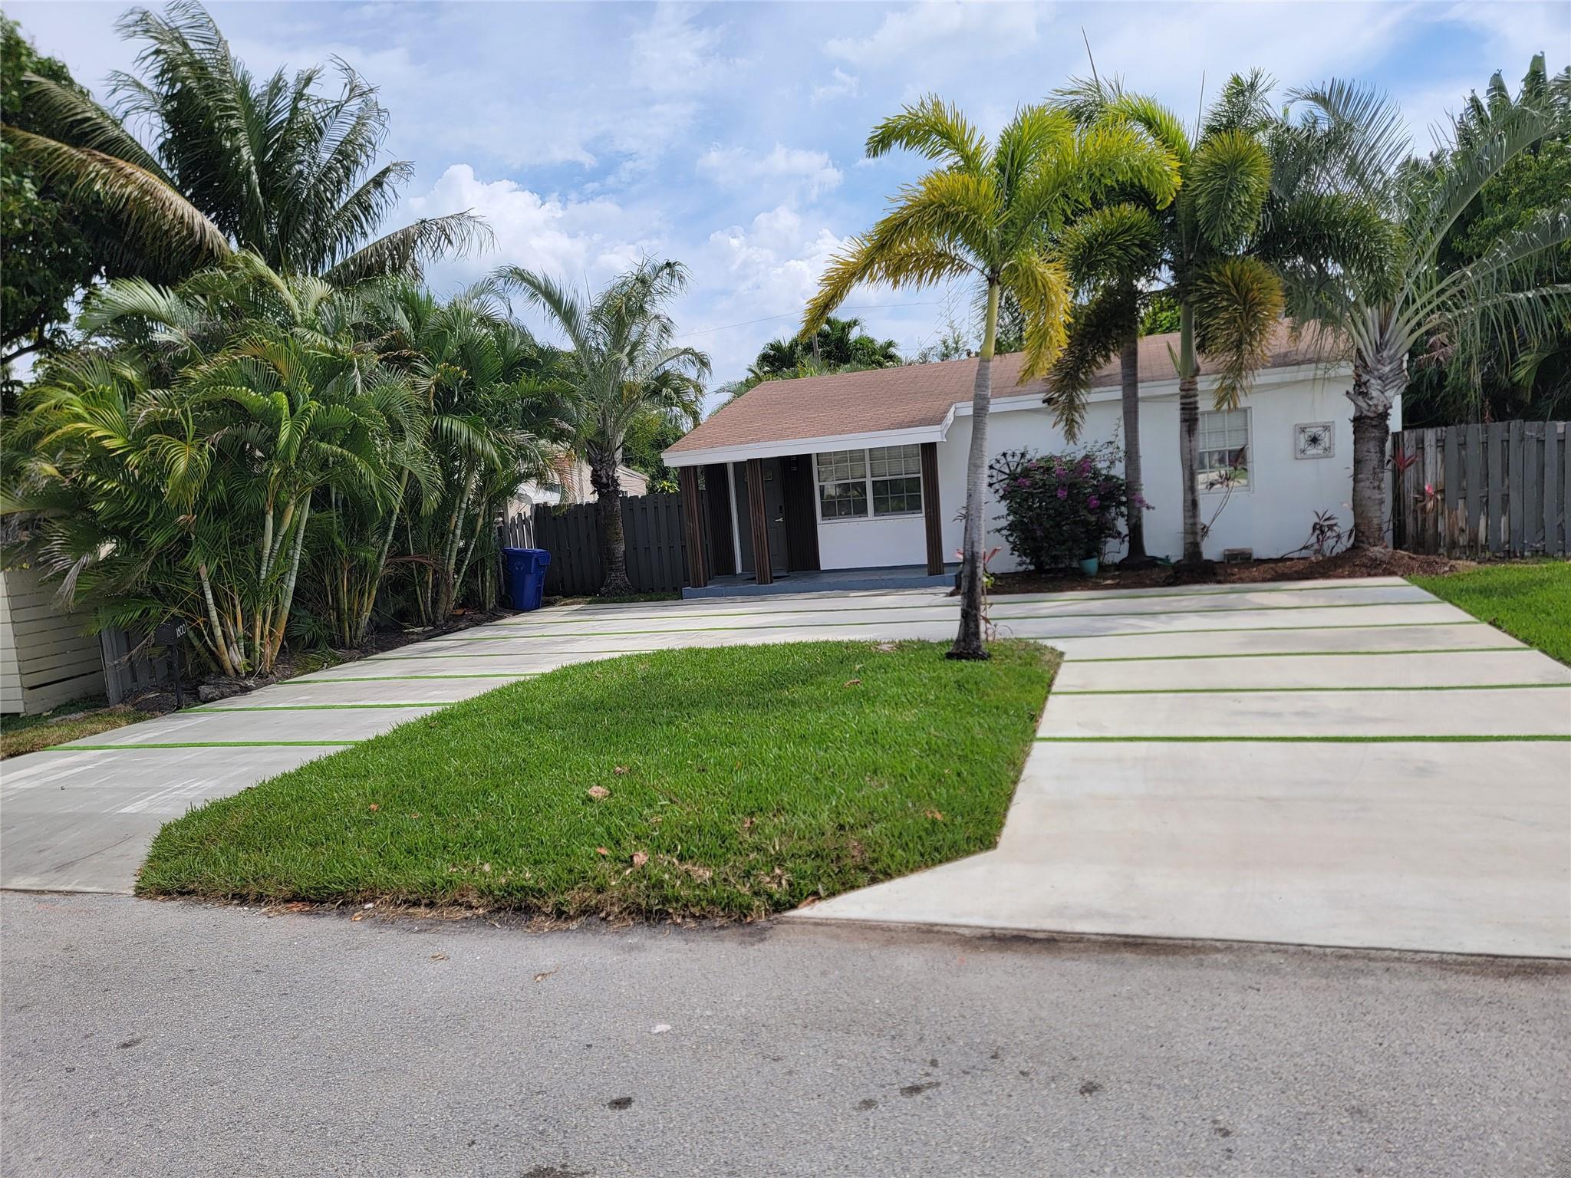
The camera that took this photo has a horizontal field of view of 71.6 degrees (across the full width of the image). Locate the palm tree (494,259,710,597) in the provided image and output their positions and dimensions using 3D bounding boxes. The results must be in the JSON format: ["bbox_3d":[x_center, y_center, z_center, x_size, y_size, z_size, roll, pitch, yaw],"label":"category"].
[{"bbox_3d":[-3.151,-2.874,19.978,3.700,6.000,3.700,-5,5,-9],"label":"palm tree"}]

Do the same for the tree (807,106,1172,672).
[{"bbox_3d":[1.865,-1.875,9.829,3.300,5.000,3.200,-4,5,9],"label":"tree"}]

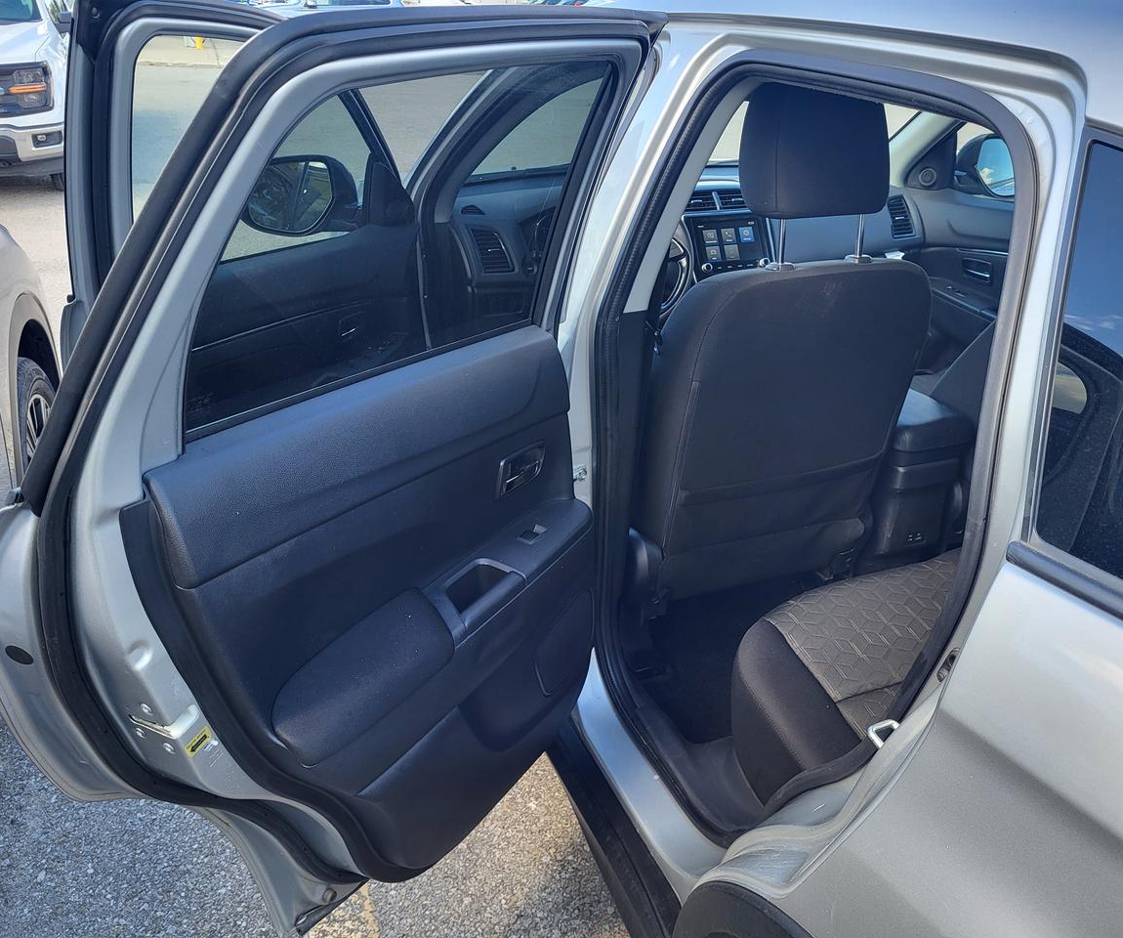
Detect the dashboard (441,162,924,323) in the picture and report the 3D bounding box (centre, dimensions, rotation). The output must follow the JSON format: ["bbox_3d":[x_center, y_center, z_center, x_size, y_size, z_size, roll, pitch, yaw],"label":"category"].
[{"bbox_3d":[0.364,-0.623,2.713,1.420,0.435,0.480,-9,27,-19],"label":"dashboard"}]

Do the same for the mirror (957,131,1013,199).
[{"bbox_3d":[1.274,-0.898,2.817,0.225,0.185,0.140,-5,25,-11],"label":"mirror"}]

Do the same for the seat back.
[{"bbox_3d":[0.300,-0.251,1.931,0.540,1.080,0.750,-9,27,-19],"label":"seat back"}]

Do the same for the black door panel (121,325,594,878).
[{"bbox_3d":[-0.164,0.220,1.237,0.130,0.715,0.695,18,29,35],"label":"black door panel"}]

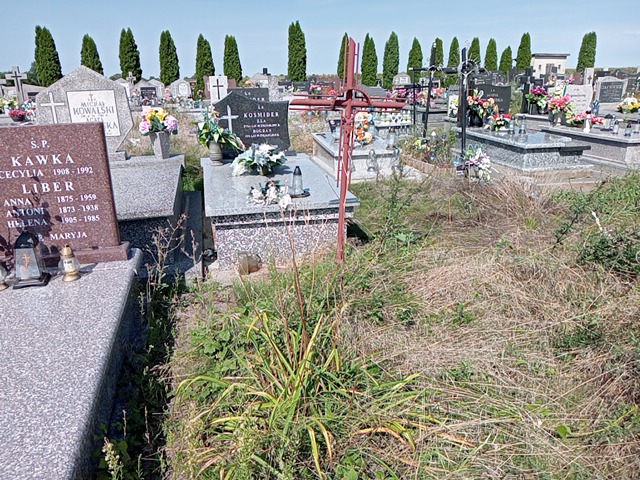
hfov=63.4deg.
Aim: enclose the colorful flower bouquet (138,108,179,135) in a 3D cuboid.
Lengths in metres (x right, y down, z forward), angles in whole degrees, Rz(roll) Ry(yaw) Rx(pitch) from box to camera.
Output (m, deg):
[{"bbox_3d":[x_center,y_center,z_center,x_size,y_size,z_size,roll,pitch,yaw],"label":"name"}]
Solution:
[{"bbox_3d":[-1.713,-1.257,5.500,0.382,0.296,0.305,-4,18,-13],"label":"colorful flower bouquet"}]

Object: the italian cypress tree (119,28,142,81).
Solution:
[{"bbox_3d":[-12.160,-11.351,33.673,1.402,4.469,1.402,-4,18,-13],"label":"italian cypress tree"}]

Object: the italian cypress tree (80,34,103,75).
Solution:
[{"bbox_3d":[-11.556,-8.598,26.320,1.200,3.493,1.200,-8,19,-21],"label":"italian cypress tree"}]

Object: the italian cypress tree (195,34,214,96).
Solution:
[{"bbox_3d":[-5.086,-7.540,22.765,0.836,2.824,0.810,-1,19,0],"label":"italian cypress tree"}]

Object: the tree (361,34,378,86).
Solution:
[{"bbox_3d":[2.596,-9.187,27.095,0.864,3.015,0.838,-1,19,0],"label":"tree"}]

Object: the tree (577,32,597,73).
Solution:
[{"bbox_3d":[17.472,-11.696,34.033,1.300,3.742,1.300,7,19,25],"label":"tree"}]

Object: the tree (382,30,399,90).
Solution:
[{"bbox_3d":[3.803,-9.518,27.832,0.860,3.144,0.834,-1,19,0],"label":"tree"}]

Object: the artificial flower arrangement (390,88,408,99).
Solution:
[{"bbox_3d":[2.399,-4.405,15.620,0.543,0.332,0.380,-5,19,-12],"label":"artificial flower arrangement"}]

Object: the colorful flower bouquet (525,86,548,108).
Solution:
[{"bbox_3d":[4.098,-2.698,9.800,0.410,0.380,0.360,-3,18,-6],"label":"colorful flower bouquet"}]

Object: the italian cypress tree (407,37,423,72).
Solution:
[{"bbox_3d":[7.906,-14.695,43.684,1.246,4.544,1.246,-4,18,-13],"label":"italian cypress tree"}]

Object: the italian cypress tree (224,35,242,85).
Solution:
[{"bbox_3d":[-5.166,-10.288,30.932,1.120,3.709,1.120,-4,18,-8],"label":"italian cypress tree"}]

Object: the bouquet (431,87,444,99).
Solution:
[{"bbox_3d":[3.874,-4.845,17.000,0.413,0.397,0.310,-4,18,-13],"label":"bouquet"}]

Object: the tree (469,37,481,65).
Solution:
[{"bbox_3d":[9.167,-10.404,30.615,0.739,2.932,0.717,-1,19,0],"label":"tree"}]

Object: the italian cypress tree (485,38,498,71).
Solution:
[{"bbox_3d":[12.571,-12.810,37.976,1.000,3.654,1.000,4,18,17],"label":"italian cypress tree"}]

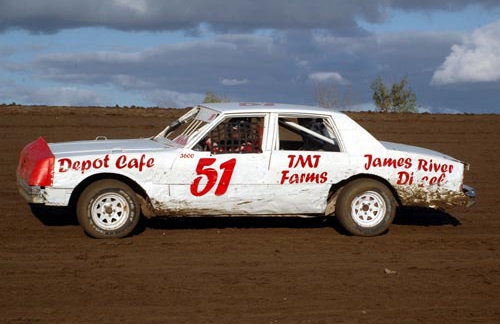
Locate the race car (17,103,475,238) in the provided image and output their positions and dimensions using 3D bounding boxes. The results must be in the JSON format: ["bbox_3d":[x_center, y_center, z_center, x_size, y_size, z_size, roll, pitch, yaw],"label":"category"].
[{"bbox_3d":[-0.068,0.065,16.846,5.130,1.430,1.900,0,4,-17],"label":"race car"}]

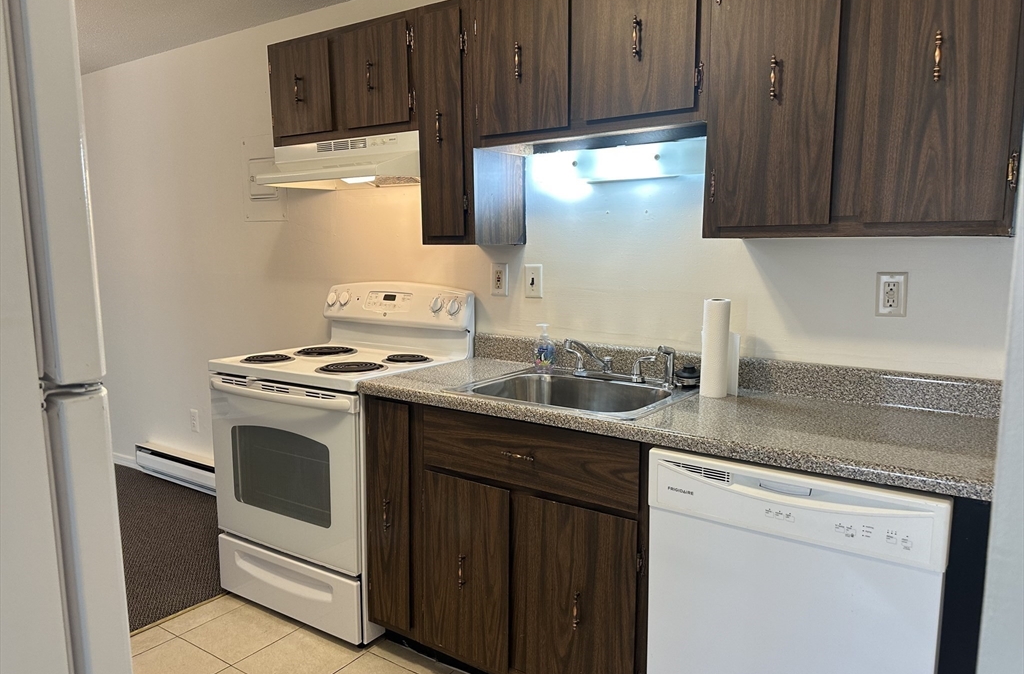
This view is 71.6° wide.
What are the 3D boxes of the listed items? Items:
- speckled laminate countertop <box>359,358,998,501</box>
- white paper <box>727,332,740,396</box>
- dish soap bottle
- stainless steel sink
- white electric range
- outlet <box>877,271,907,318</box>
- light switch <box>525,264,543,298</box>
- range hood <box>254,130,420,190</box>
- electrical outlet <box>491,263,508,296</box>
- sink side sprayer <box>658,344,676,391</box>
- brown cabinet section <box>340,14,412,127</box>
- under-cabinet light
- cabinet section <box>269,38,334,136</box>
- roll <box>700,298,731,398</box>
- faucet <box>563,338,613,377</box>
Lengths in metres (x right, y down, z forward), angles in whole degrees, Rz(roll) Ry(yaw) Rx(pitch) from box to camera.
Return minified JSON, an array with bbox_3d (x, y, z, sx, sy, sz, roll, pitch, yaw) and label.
[{"bbox_3d":[0.373,0.194,2.011,1.675,0.040,0.604,5,9,35],"label":"speckled laminate countertop"},{"bbox_3d":[0.633,0.081,2.039,0.022,0.176,0.055,-5,9,-36],"label":"white paper"},{"bbox_3d":[0.102,0.035,2.359,0.068,0.160,0.055,6,10,40],"label":"dish soap bottle"},{"bbox_3d":[0.196,0.236,2.126,0.620,0.175,0.520,5,10,35],"label":"stainless steel sink"},{"bbox_3d":[-0.656,0.405,2.722,0.763,1.208,0.651,5,9,33],"label":"white electric range"},{"bbox_3d":[0.999,-0.110,1.868,0.072,0.117,0.010,5,10,35],"label":"outlet"},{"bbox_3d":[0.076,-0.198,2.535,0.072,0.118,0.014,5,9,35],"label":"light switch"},{"bbox_3d":[-0.576,-0.649,2.658,0.768,0.157,0.437,5,10,35],"label":"range hood"},{"bbox_3d":[-0.045,-0.211,2.622,0.072,0.118,0.010,5,9,35],"label":"electrical outlet"},{"bbox_3d":[0.464,0.089,2.121,0.058,0.122,0.033,-6,9,-37],"label":"sink side sprayer"},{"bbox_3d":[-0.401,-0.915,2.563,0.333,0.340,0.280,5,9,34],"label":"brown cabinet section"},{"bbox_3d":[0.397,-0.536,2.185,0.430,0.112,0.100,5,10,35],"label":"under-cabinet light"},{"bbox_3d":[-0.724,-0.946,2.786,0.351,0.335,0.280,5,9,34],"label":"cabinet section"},{"bbox_3d":[0.585,0.032,2.041,0.077,0.274,0.077,0,8,0],"label":"roll"},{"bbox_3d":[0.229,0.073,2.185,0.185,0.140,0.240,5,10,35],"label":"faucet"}]

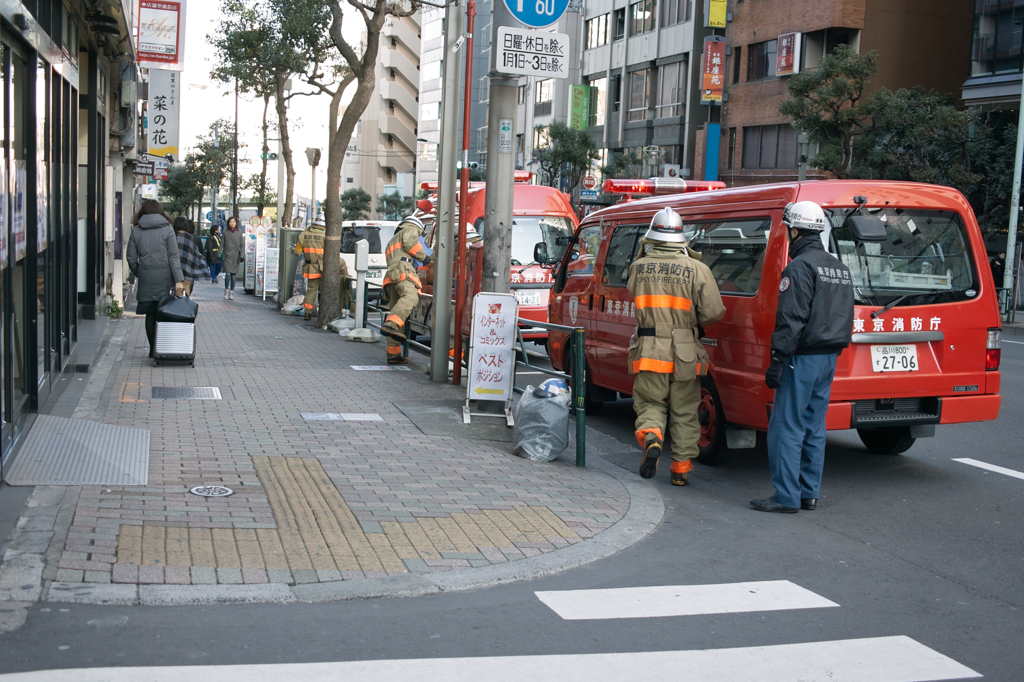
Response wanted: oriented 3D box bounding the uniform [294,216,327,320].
[{"bbox_3d":[-3.231,-1.218,19.109,0.630,1.740,0.550,1,6,-14],"label":"uniform"}]

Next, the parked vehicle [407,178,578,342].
[{"bbox_3d":[-0.438,-1.026,16.379,1.700,2.260,4.700,1,5,-16],"label":"parked vehicle"}]

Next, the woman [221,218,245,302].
[{"bbox_3d":[-5.658,-1.660,23.600,0.500,1.660,0.340,1,7,-16],"label":"woman"}]

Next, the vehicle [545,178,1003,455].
[{"bbox_3d":[1.714,-0.298,9.387,1.690,2.080,4.570,1,5,-18],"label":"vehicle"}]

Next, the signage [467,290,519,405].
[{"bbox_3d":[-0.156,0.052,9.350,0.375,0.890,0.040,3,7,3],"label":"signage"}]

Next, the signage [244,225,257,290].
[{"bbox_3d":[-5.933,-1.898,26.500,0.320,1.570,0.220,1,7,-10],"label":"signage"}]

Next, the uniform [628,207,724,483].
[{"bbox_3d":[1.044,0.051,7.309,0.600,1.730,0.520,2,6,-8],"label":"uniform"}]

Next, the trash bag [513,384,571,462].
[{"bbox_3d":[0.186,0.529,7.673,0.370,0.510,0.360,1,6,-16],"label":"trash bag"}]

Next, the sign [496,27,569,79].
[{"bbox_3d":[0.162,-2.277,9.200,0.620,0.365,0.040,-1,8,-27],"label":"sign"}]

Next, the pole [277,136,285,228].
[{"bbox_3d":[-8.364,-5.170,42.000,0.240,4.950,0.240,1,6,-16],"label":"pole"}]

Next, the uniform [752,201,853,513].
[{"bbox_3d":[1.665,0.083,6.680,0.400,1.740,0.520,9,9,41],"label":"uniform"}]

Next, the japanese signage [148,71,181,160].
[{"bbox_3d":[-7.159,-4.673,24.000,0.660,1.940,0.200,1,6,-14],"label":"japanese signage"}]

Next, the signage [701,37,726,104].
[{"bbox_3d":[7.451,-9.977,43.000,0.800,2.500,0.230,0,7,-19],"label":"signage"}]

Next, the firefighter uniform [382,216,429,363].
[{"bbox_3d":[-1.215,-0.576,13.300,0.500,1.640,0.500,-1,8,-30],"label":"firefighter uniform"}]

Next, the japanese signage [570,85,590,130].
[{"bbox_3d":[3.091,-10.616,53.000,0.830,2.050,0.300,0,7,-20],"label":"japanese signage"}]

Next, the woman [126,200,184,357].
[{"bbox_3d":[-3.696,-0.649,12.015,0.570,1.610,0.450,1,6,-16],"label":"woman"}]

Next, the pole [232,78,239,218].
[{"bbox_3d":[-10.663,-6.620,45.000,0.160,7.140,0.160,1,6,-16],"label":"pole"}]

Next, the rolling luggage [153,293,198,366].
[{"bbox_3d":[-3.233,-0.111,11.200,0.400,0.700,0.290,1,7,-16],"label":"rolling luggage"}]

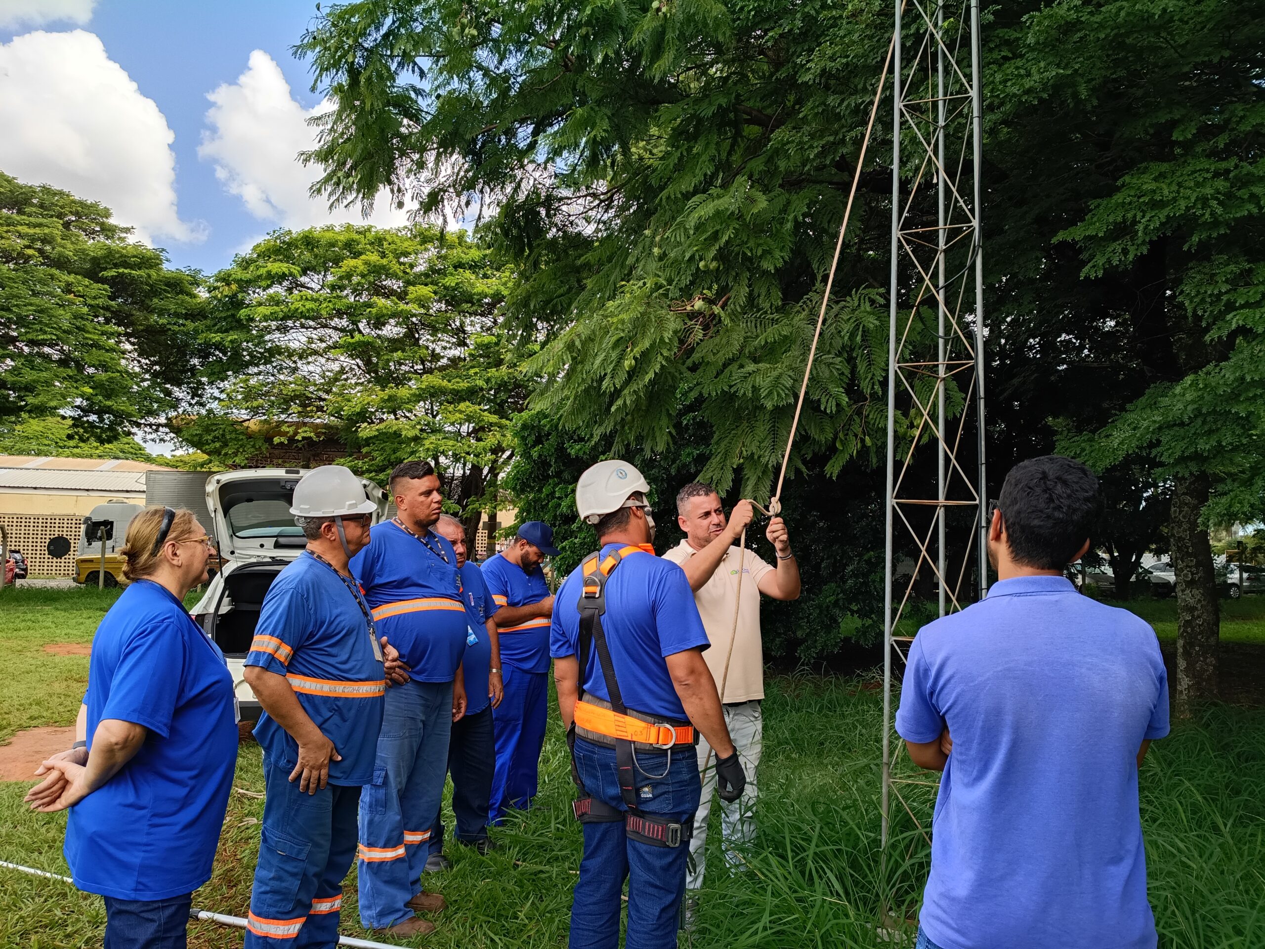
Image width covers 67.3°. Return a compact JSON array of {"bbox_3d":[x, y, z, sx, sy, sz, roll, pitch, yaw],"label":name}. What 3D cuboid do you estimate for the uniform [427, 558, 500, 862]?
[{"bbox_3d":[-0.781,1.102,4.675,0.330,1.390,0.520,-2,-6,38],"label":"uniform"}]

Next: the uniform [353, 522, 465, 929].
[{"bbox_3d":[-0.867,0.975,3.845,0.400,1.540,0.550,0,-5,20],"label":"uniform"}]

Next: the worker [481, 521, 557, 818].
[{"bbox_3d":[-0.590,1.070,5.143,0.450,1.660,0.520,-2,-6,32],"label":"worker"}]

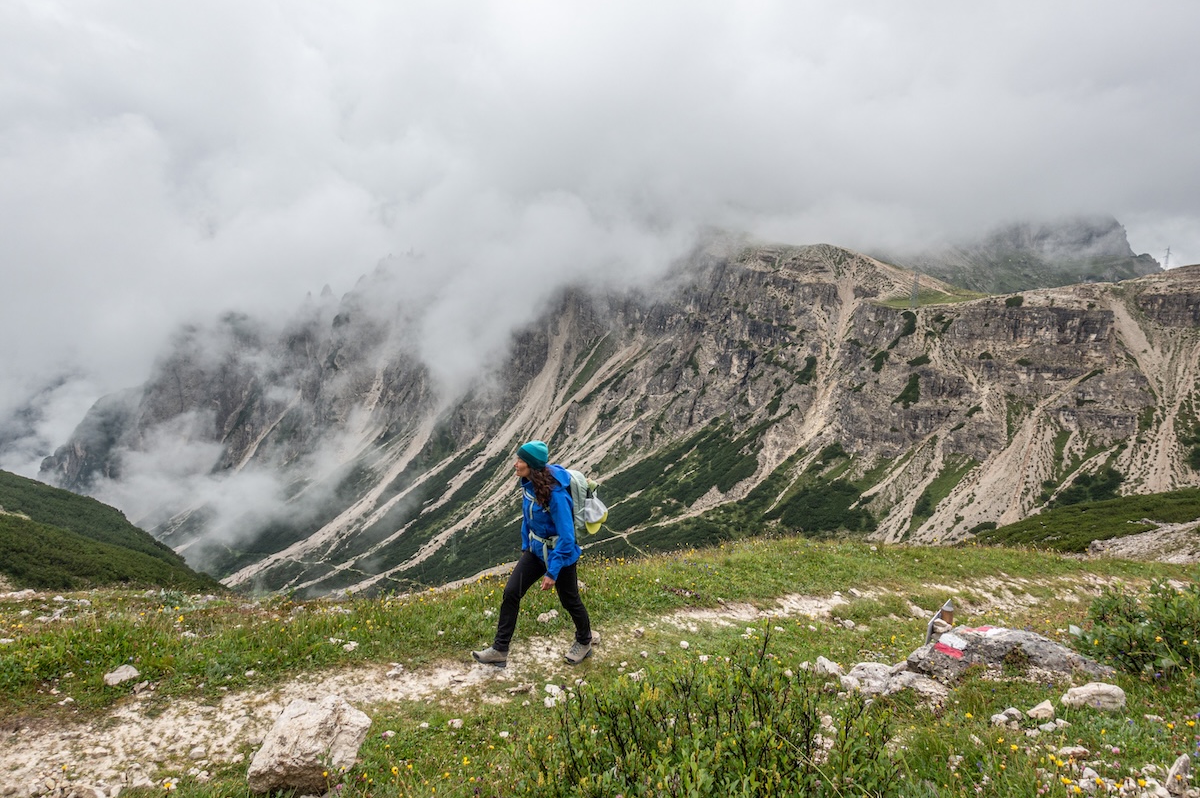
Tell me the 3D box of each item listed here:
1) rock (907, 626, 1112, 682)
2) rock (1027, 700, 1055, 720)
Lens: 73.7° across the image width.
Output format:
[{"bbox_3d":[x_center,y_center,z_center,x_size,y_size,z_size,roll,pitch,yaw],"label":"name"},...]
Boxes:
[{"bbox_3d":[2.693,1.713,5.300,1.200,0.280,0.520,1,6,3],"label":"rock"},{"bbox_3d":[2.423,1.705,4.400,0.145,0.090,0.110,3,7,18],"label":"rock"}]

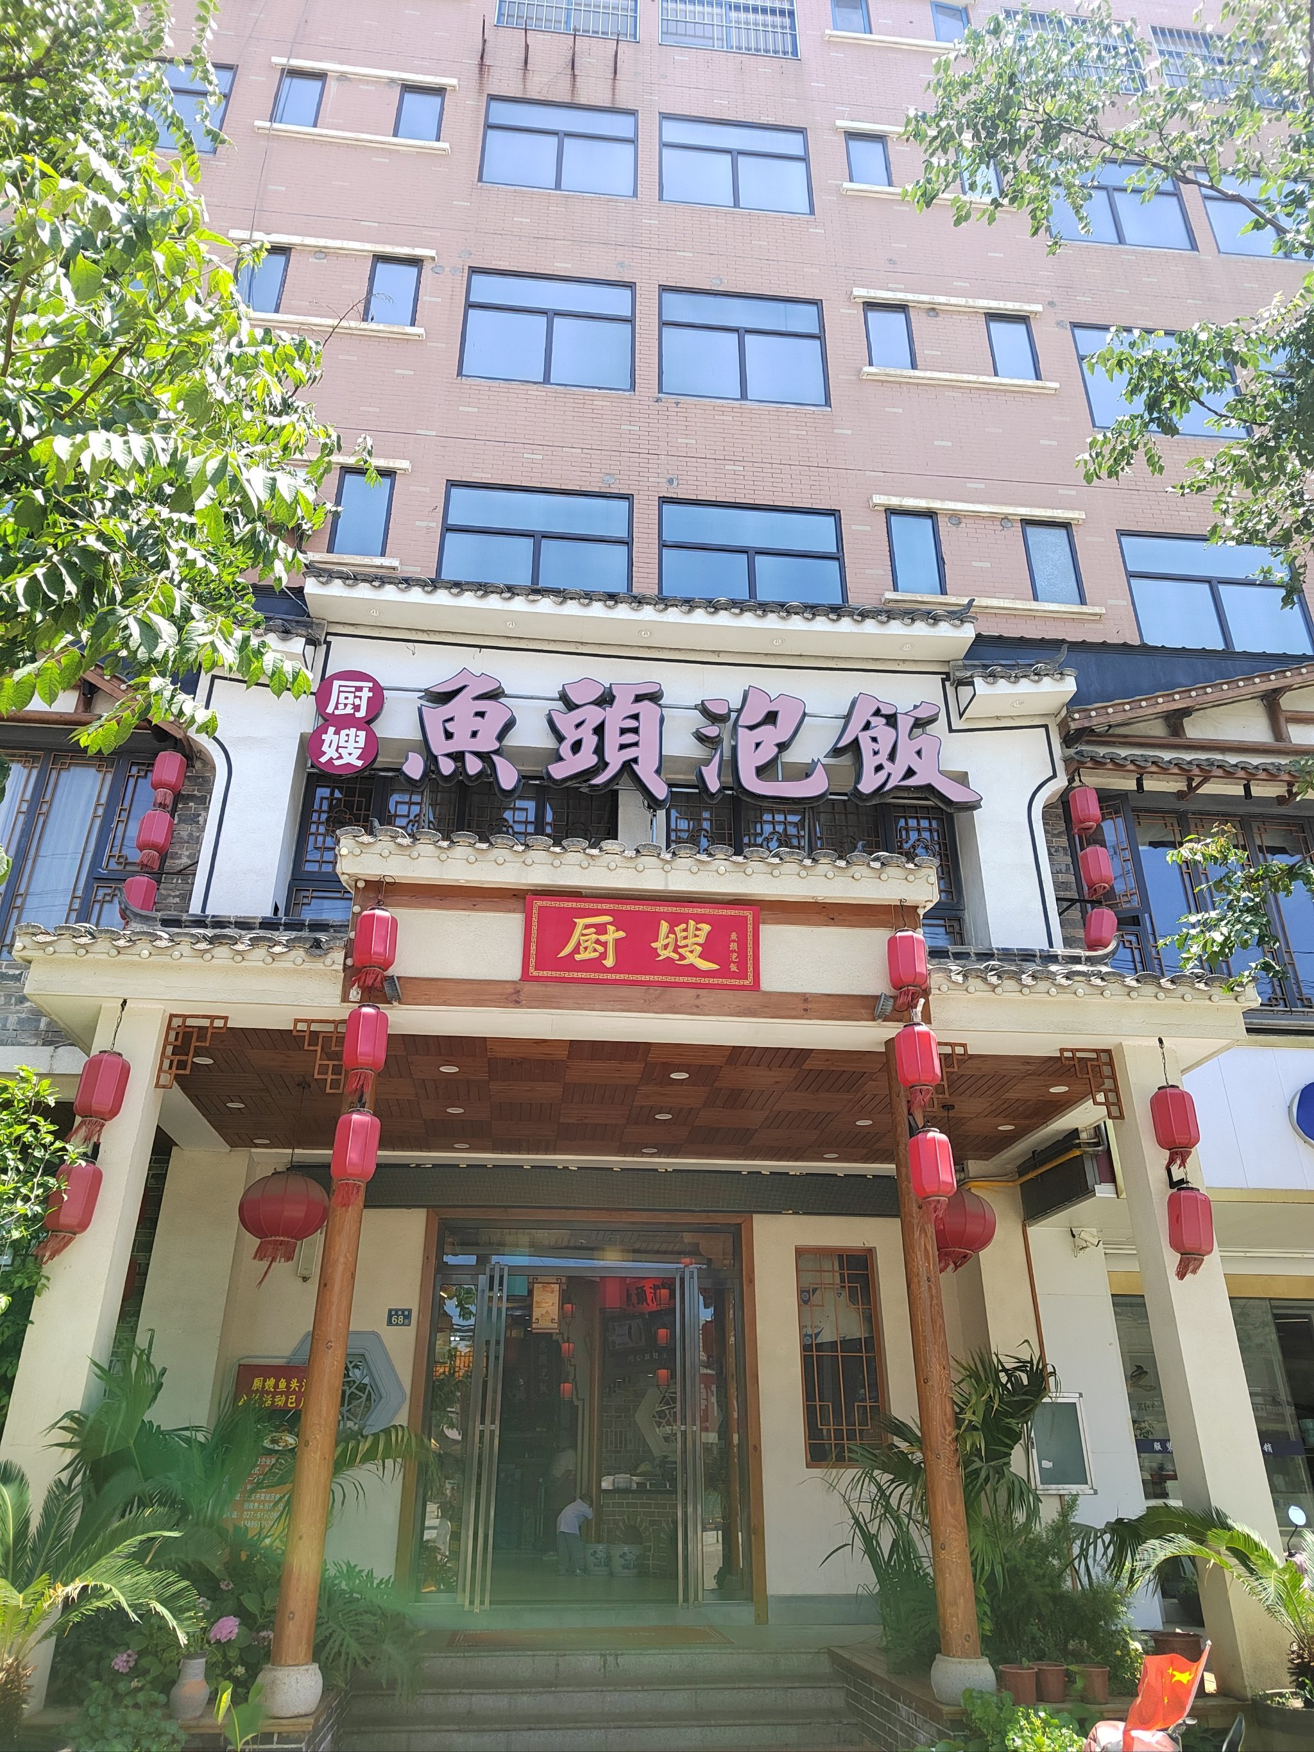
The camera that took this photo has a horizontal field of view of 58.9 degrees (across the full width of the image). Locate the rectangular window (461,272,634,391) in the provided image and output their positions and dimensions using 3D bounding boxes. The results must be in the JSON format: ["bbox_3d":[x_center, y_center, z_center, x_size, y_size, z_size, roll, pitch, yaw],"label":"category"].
[{"bbox_3d":[-1.276,-6.443,13.828,2.010,1.899,0.120,3,-27,-5],"label":"rectangular window"}]

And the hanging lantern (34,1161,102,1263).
[{"bbox_3d":[-3.002,1.709,5.945,0.250,0.489,0.250,3,-27,-5],"label":"hanging lantern"}]

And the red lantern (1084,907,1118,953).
[{"bbox_3d":[3.799,0.495,9.958,0.287,0.487,0.287,3,-26,-5],"label":"red lantern"}]

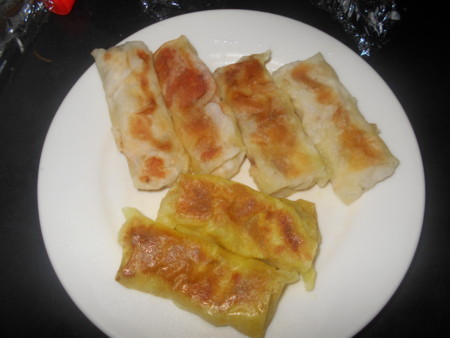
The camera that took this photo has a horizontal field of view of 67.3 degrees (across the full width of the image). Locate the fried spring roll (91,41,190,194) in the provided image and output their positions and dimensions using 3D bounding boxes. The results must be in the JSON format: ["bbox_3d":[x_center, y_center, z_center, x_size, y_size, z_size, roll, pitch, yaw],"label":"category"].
[{"bbox_3d":[-0.060,-0.039,0.248,0.039,0.025,0.104,-19,78,-6],"label":"fried spring roll"}]

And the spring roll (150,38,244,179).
[{"bbox_3d":[-0.021,-0.044,0.251,0.036,0.025,0.102,-23,78,-7],"label":"spring roll"}]

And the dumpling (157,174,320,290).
[{"bbox_3d":[0.011,0.034,0.232,0.108,0.028,0.045,19,72,7],"label":"dumpling"}]

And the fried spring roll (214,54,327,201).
[{"bbox_3d":[0.032,-0.033,0.251,0.047,0.028,0.110,-22,76,-7],"label":"fried spring roll"}]

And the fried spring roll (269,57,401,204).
[{"bbox_3d":[0.081,-0.035,0.249,0.043,0.027,0.108,-26,76,-8],"label":"fried spring roll"}]

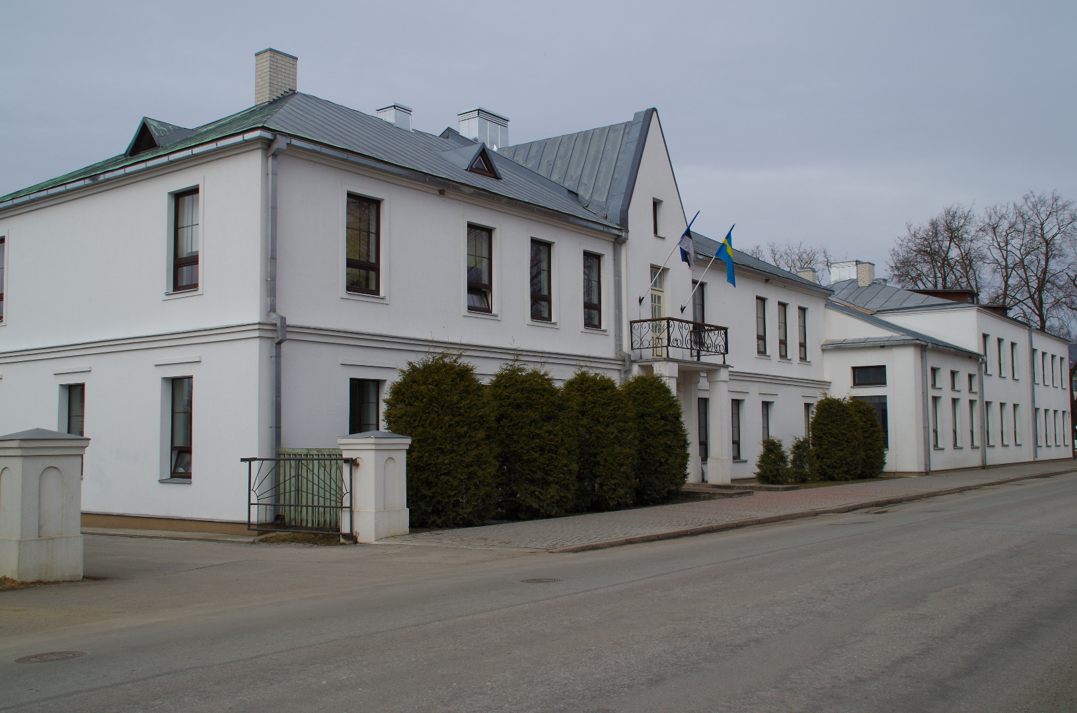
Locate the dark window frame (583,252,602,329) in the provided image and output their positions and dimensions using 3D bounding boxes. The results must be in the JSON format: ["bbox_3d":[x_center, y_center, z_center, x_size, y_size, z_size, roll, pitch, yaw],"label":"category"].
[{"bbox_3d":[1.343,-1.714,28.249,0.100,2.010,0.980,-4,-6,37],"label":"dark window frame"}]

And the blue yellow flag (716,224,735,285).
[{"bbox_3d":[5.267,-2.802,30.257,0.600,1.740,0.220,-4,-5,35],"label":"blue yellow flag"}]

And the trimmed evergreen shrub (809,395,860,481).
[{"bbox_3d":[9.647,2.668,35.073,1.600,2.720,1.600,-4,-5,35],"label":"trimmed evergreen shrub"}]

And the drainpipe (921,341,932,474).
[{"bbox_3d":[13.907,1.999,38.585,0.200,4.700,0.200,-4,-5,35],"label":"drainpipe"}]

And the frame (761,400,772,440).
[{"bbox_3d":[7.566,2.503,36.184,0.100,1.940,0.920,-4,-6,37],"label":"frame"}]

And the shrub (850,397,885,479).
[{"bbox_3d":[10.879,2.719,36.439,1.600,2.750,1.600,-4,-6,36],"label":"shrub"}]

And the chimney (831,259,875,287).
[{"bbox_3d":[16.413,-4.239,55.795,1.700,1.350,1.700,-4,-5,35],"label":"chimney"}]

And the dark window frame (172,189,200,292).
[{"bbox_3d":[-6.656,-2.216,20.636,0.980,1.970,0.120,-4,-6,36],"label":"dark window frame"}]

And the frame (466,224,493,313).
[{"bbox_3d":[-1.411,-1.990,24.625,0.100,2.020,1.000,-4,-6,37],"label":"frame"}]

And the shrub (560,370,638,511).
[{"bbox_3d":[1.185,1.922,24.907,2.160,3.189,2.160,-1,-5,0],"label":"shrub"}]

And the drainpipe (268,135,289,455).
[{"bbox_3d":[-4.697,-0.608,19.427,0.400,6.800,0.160,-4,-6,37],"label":"drainpipe"}]

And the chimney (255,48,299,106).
[{"bbox_3d":[-6.840,-7.161,28.033,0.560,1.420,0.950,-4,-5,35],"label":"chimney"}]

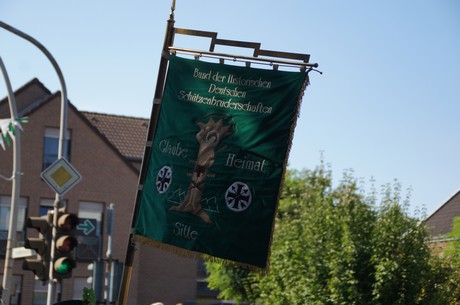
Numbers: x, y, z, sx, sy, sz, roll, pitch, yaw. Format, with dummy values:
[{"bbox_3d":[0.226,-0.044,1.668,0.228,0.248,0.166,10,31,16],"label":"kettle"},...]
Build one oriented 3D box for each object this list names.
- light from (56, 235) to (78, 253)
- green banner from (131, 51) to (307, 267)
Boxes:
[{"bbox_3d":[-2.305,1.291,19.000,0.240,0.260,0.250,8,-8,-33],"label":"light"},{"bbox_3d":[-0.080,0.040,8.970,1.140,1.300,0.160,10,-3,35],"label":"green banner"}]

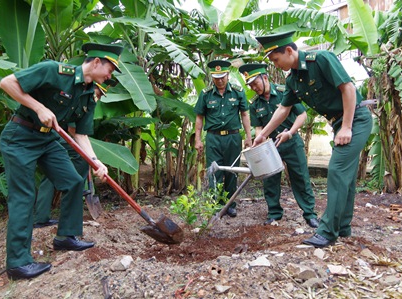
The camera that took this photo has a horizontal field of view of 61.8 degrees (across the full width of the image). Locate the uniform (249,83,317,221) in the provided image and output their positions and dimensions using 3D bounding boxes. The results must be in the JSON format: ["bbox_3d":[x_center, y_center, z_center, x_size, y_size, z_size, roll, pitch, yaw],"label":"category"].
[{"bbox_3d":[0.837,0.010,3.450,0.600,1.420,0.450,1,2,34],"label":"uniform"}]

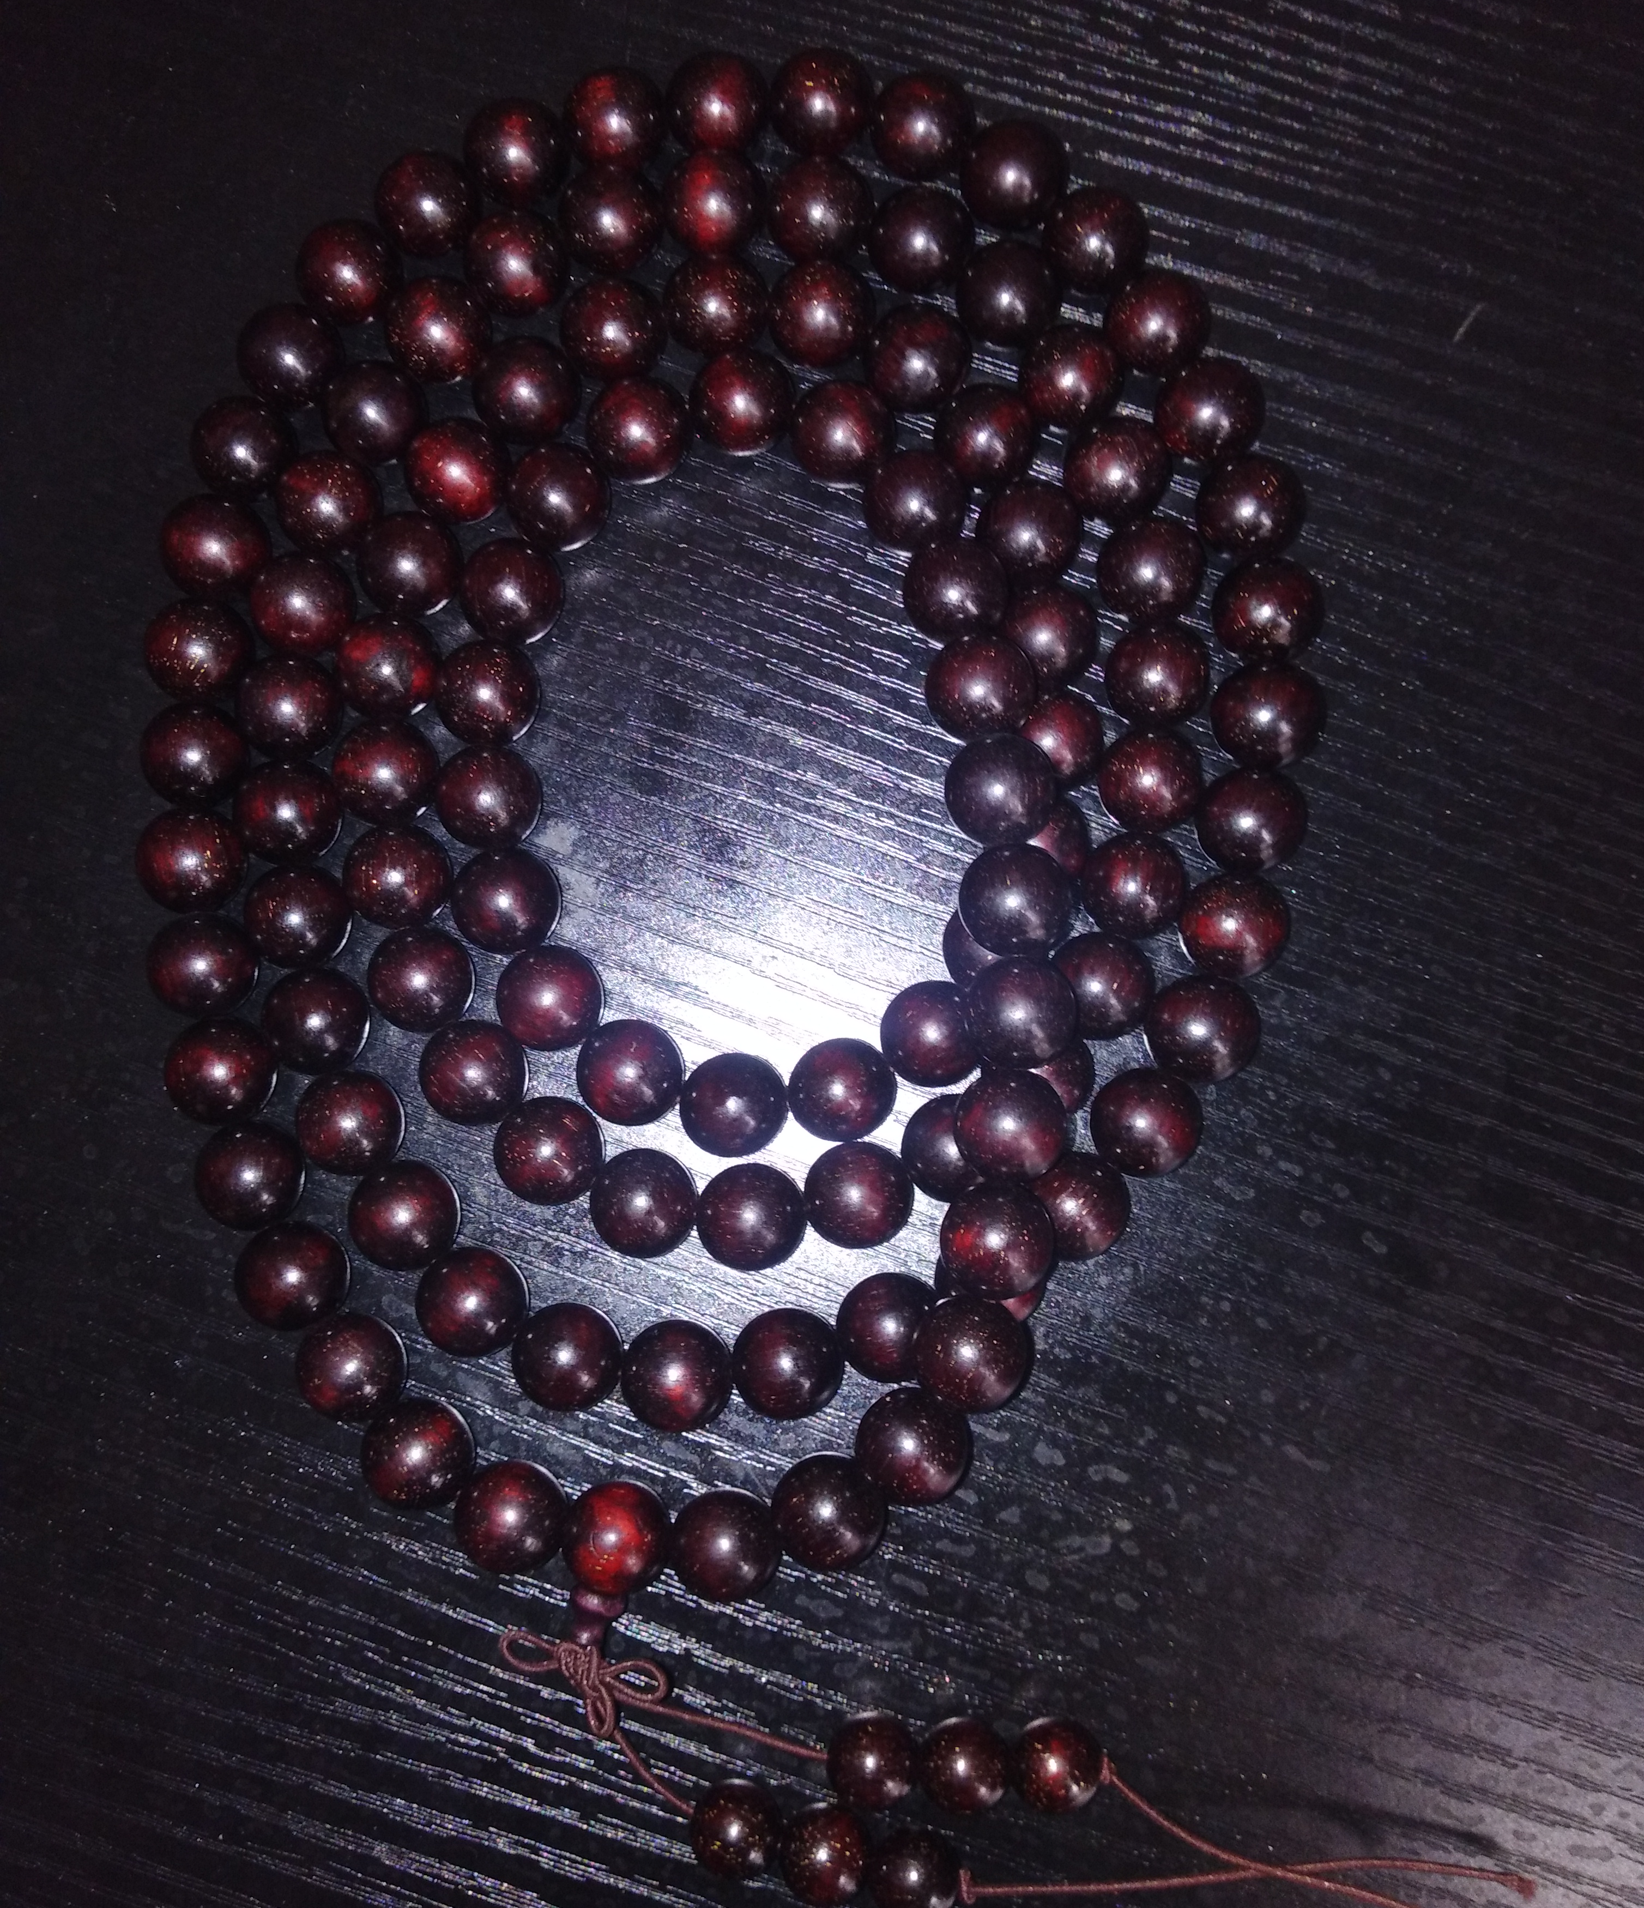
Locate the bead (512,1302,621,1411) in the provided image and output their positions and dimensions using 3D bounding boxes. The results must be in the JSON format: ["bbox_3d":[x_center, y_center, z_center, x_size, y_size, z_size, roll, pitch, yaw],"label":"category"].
[{"bbox_3d":[-0.036,0.056,0.238,0.015,0.015,0.015,0,86,1],"label":"bead"}]

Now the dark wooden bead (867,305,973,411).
[{"bbox_3d":[0.010,-0.063,0.180,0.011,0.011,0.011,0,87,1],"label":"dark wooden bead"}]

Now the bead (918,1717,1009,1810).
[{"bbox_3d":[0.015,0.082,0.173,0.009,0.009,0.009,0,87,1],"label":"bead"}]

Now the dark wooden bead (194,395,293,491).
[{"bbox_3d":[-0.084,-0.074,0.248,0.015,0.015,0.015,0,86,1],"label":"dark wooden bead"}]

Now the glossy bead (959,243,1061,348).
[{"bbox_3d":[0.027,-0.096,0.248,0.015,0.015,0.015,0,86,1],"label":"glossy bead"}]

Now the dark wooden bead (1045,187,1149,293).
[{"bbox_3d":[0.040,-0.104,0.249,0.015,0.015,0.015,0,86,1],"label":"dark wooden bead"}]

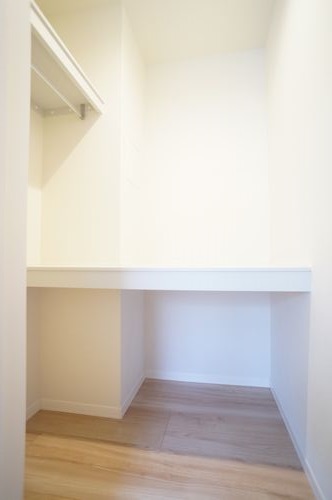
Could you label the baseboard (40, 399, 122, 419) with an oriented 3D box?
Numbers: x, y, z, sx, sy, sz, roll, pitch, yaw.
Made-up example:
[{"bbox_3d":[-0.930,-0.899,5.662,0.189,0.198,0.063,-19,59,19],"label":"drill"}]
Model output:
[{"bbox_3d":[-0.499,0.929,1.950,0.499,0.055,0.016,0,-2,10],"label":"baseboard"}]

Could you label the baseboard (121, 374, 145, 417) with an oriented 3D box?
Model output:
[{"bbox_3d":[-0.205,0.939,2.205,0.016,0.055,0.610,0,-2,10],"label":"baseboard"}]

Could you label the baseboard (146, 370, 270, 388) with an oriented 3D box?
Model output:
[{"bbox_3d":[0.296,0.948,2.430,0.903,0.055,0.016,0,-2,10],"label":"baseboard"}]

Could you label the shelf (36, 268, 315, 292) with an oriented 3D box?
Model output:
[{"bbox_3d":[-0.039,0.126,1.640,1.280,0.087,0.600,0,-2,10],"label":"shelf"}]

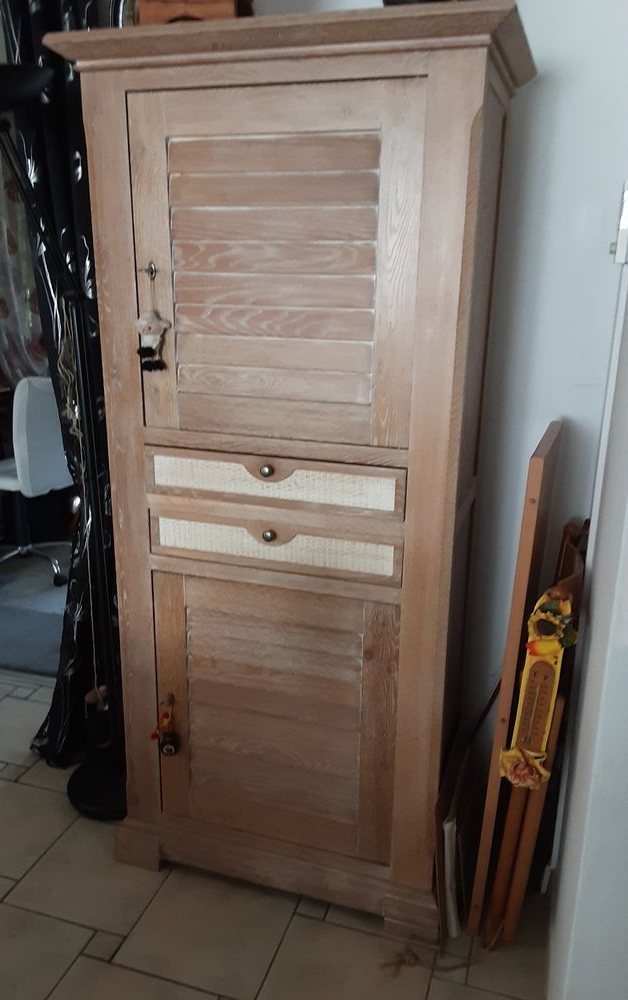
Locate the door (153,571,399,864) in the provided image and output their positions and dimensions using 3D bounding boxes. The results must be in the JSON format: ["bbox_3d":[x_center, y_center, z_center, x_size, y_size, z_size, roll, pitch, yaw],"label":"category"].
[{"bbox_3d":[-0.093,0.491,1.839,0.570,0.647,0.025,6,17,16],"label":"door"}]

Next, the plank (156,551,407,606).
[{"bbox_3d":[-0.089,0.164,1.741,0.570,0.037,0.025,6,17,16],"label":"plank"}]

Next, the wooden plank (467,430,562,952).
[{"bbox_3d":[0.463,0.403,1.858,0.025,1.113,0.421,9,18,19],"label":"wooden plank"}]

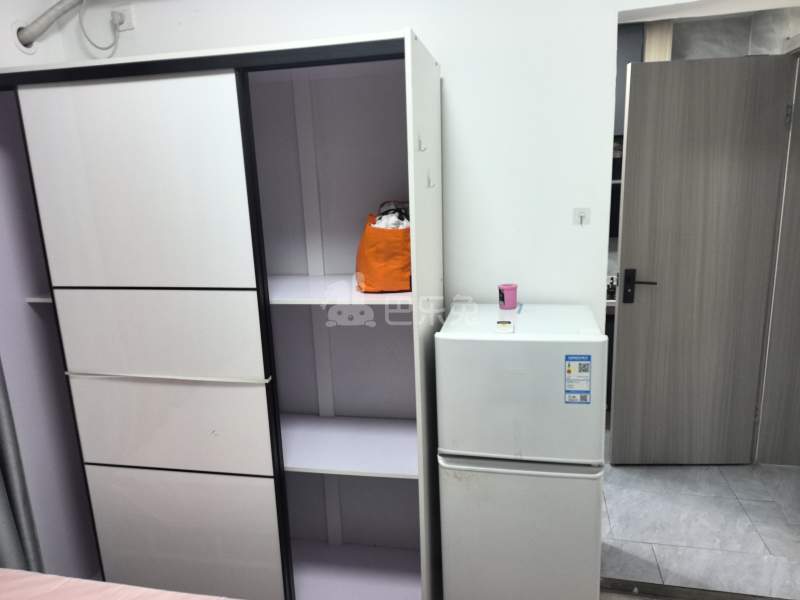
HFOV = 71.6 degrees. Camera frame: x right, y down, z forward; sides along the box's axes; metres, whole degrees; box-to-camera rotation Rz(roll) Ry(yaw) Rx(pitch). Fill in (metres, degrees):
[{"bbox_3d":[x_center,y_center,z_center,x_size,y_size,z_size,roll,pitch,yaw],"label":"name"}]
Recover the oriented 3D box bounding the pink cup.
[{"bbox_3d":[0.360,-0.011,1.845,0.065,0.077,0.065,0,13,12],"label":"pink cup"}]

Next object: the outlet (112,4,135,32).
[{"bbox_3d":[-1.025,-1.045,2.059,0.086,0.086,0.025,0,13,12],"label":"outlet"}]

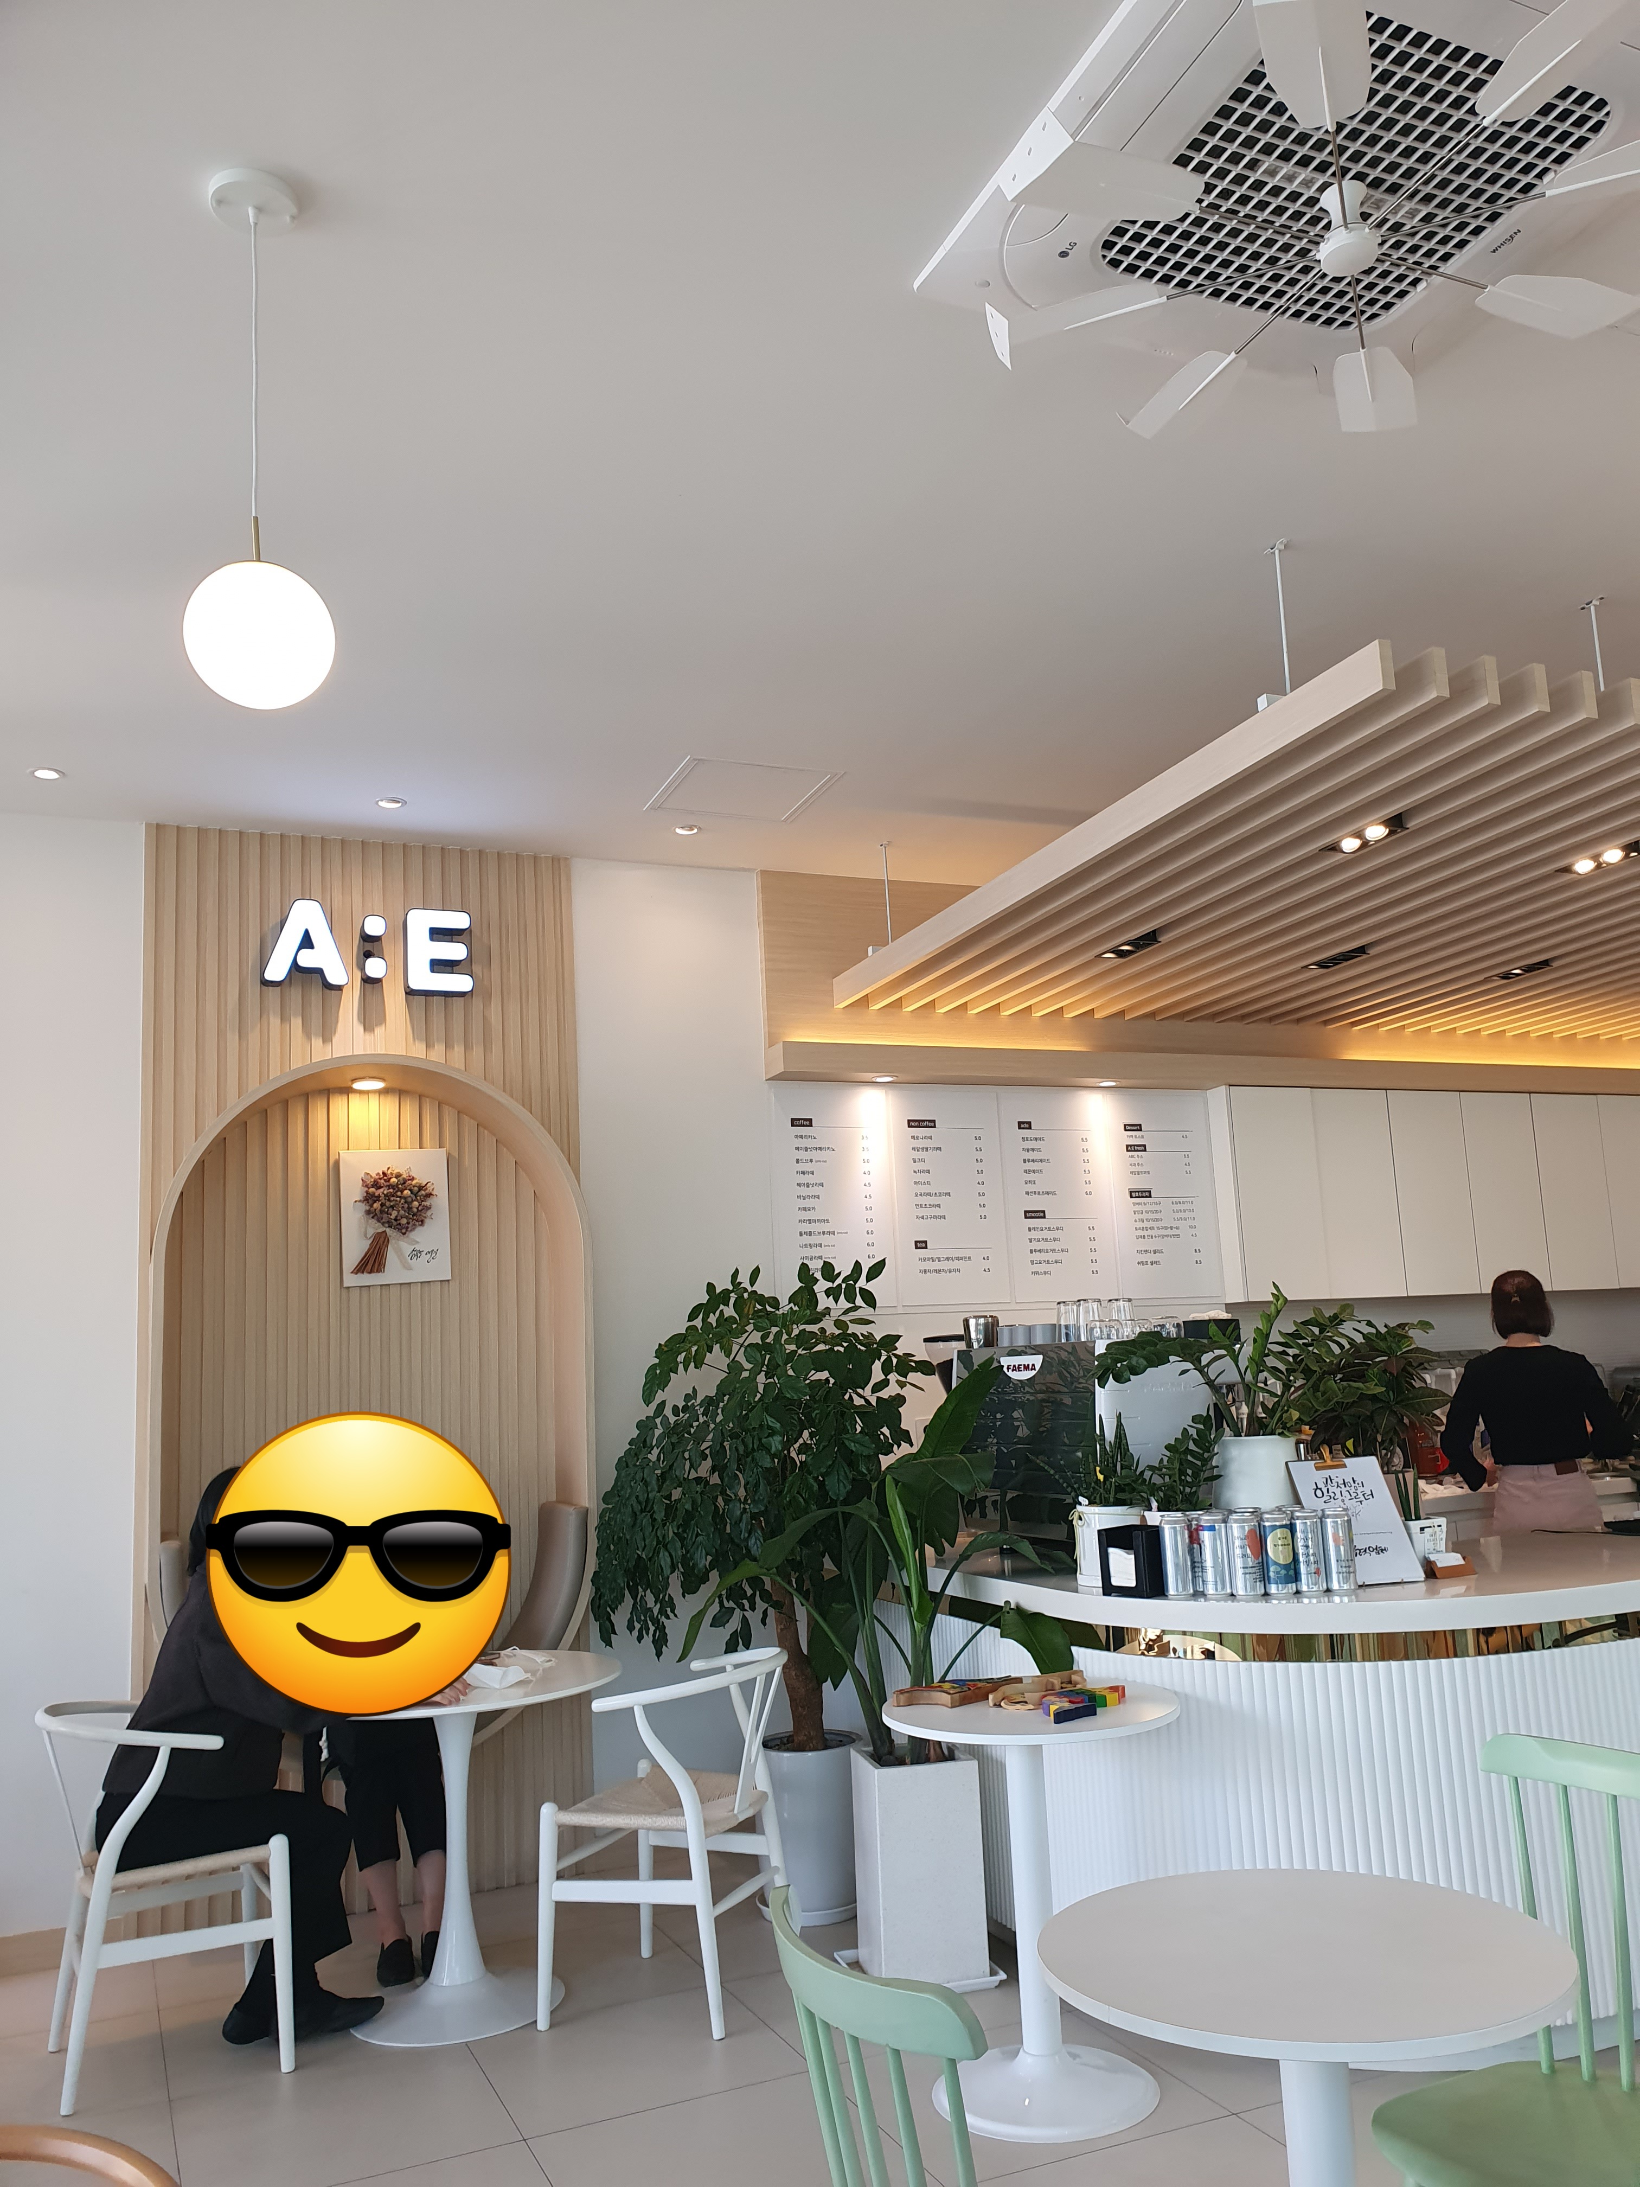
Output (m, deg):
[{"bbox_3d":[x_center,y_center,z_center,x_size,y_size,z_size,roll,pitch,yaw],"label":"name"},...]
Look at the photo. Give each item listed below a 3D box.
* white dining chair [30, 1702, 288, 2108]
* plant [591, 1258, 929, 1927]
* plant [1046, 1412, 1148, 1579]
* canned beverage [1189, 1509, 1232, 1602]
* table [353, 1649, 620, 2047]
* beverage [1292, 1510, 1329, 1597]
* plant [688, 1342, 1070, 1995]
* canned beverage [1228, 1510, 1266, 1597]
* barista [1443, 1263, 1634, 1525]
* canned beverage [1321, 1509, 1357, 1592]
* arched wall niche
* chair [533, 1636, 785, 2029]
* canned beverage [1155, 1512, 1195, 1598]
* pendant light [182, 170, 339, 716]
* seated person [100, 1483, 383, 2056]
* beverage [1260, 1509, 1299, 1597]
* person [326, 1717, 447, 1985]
[{"bbox_3d":[-1.471,1.747,3.669,0.530,0.750,0.550,2,-11,-28],"label":"white dining chair"},{"bbox_3d":[-0.152,1.343,4.571,0.900,1.730,0.850,-3,-9,0],"label":"plant"},{"bbox_3d":[0.609,0.898,3.643,0.220,0.380,0.210,-3,-9,0],"label":"plant"},{"bbox_3d":[0.815,0.958,3.410,0.066,0.168,0.066,-3,-9,0],"label":"canned beverage"},{"bbox_3d":[-0.862,1.766,3.892,0.800,0.722,0.800,-3,-10,-1],"label":"table"},{"bbox_3d":[1.031,0.966,3.455,0.065,0.166,0.065,-6,-10,15],"label":"beverage"},{"bbox_3d":[0.148,1.429,4.130,0.930,1.390,0.800,-3,-9,0],"label":"plant"},{"bbox_3d":[0.883,0.953,3.405,0.066,0.168,0.066,-3,-9,0],"label":"canned beverage"},{"bbox_3d":[2.175,1.334,4.868,0.540,1.610,0.400,-6,-10,21],"label":"barista"},{"bbox_3d":[1.089,0.961,3.447,0.065,0.166,0.065,-6,-10,16],"label":"canned beverage"},{"bbox_3d":[-1.286,1.011,4.745,1.240,2.250,0.340,1,-11,-24],"label":"arched wall niche"},{"bbox_3d":[-0.319,1.711,3.826,0.530,0.750,0.550,-7,-10,23],"label":"chair"},{"bbox_3d":[0.751,0.969,3.457,0.066,0.168,0.066,-3,-9,0],"label":"canned beverage"},{"bbox_3d":[-0.778,-0.899,2.270,0.200,0.765,0.200,1,-11,-24],"label":"pendant light"},{"bbox_3d":[-1.336,1.537,3.893,0.720,1.250,0.470,1,-10,-24],"label":"seated person"},{"bbox_3d":[0.954,0.949,3.402,0.066,0.168,0.066,-3,-9,0],"label":"beverage"},{"bbox_3d":[-1.150,1.611,4.374,0.460,1.240,0.700,1,-10,-21],"label":"person"}]

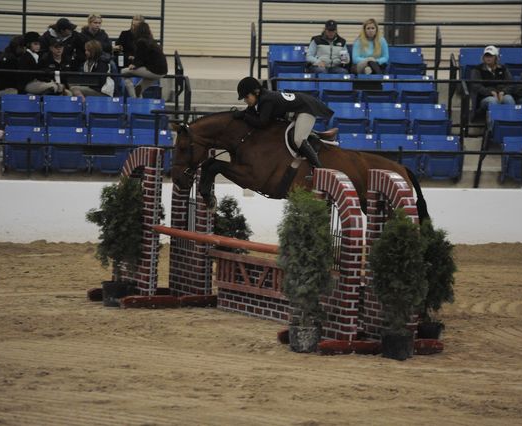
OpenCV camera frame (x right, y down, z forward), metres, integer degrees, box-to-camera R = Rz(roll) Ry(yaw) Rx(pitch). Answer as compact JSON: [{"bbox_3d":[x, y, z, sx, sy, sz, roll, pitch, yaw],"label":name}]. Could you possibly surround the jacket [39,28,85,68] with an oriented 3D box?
[{"bbox_3d":[-2.612,-2.132,46.760,0.580,0.640,0.400,0,4,-15],"label":"jacket"}]

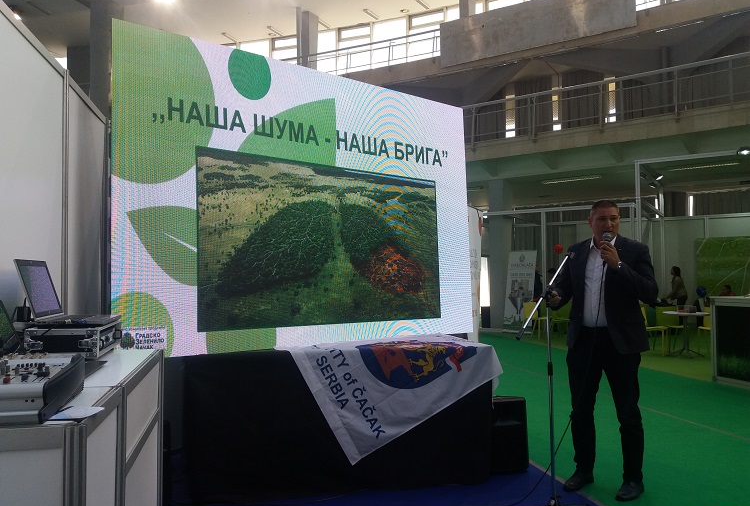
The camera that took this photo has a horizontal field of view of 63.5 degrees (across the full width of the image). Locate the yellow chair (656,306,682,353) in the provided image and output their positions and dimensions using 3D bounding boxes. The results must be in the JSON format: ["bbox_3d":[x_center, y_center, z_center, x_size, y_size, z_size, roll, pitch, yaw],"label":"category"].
[{"bbox_3d":[5.123,1.322,10.550,0.460,0.810,0.500,-1,-2,15],"label":"yellow chair"}]

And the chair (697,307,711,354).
[{"bbox_3d":[5.771,1.305,10.250,0.460,0.810,0.500,1,-3,-30],"label":"chair"}]

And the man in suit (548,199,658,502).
[{"bbox_3d":[1.413,0.563,3.750,0.500,1.810,0.600,2,-3,-44],"label":"man in suit"}]

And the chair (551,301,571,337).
[{"bbox_3d":[4.028,1.437,13.100,0.460,0.810,0.500,-1,-2,15],"label":"chair"}]

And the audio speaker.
[{"bbox_3d":[0.876,1.238,4.244,0.300,0.510,0.290,0,-2,-8],"label":"audio speaker"}]

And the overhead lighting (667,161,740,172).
[{"bbox_3d":[7.898,-2.080,14.582,1.550,0.090,0.200,-2,-3,32],"label":"overhead lighting"}]

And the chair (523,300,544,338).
[{"bbox_3d":[3.408,1.429,12.800,0.500,0.810,0.460,1,-3,-38],"label":"chair"}]

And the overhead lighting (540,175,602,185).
[{"bbox_3d":[5.272,-1.962,16.232,1.550,0.090,0.200,-2,-3,32],"label":"overhead lighting"}]

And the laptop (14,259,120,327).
[{"bbox_3d":[-1.345,0.172,2.700,0.335,0.275,0.395,0,-2,-12],"label":"laptop"}]

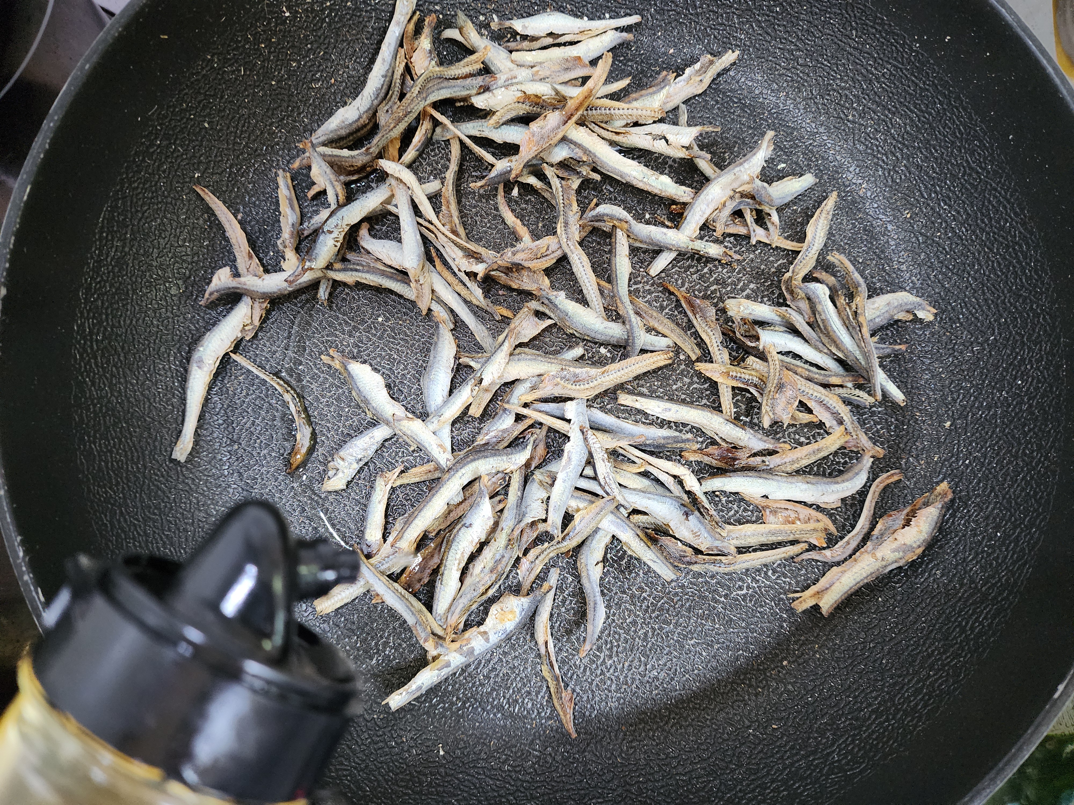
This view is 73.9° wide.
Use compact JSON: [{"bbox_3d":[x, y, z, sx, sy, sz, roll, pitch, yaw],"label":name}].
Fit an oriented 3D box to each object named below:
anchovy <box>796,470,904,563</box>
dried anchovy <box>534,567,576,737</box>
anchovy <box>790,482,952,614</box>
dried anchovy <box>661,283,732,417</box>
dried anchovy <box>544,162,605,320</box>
[{"bbox_3d":[0.090,0.034,0.201,0.040,0.005,0.009,-41,84,-5],"label":"anchovy"},{"bbox_3d":[0.004,0.069,0.197,0.009,0.006,0.045,-6,78,-1],"label":"dried anchovy"},{"bbox_3d":[0.094,0.041,0.196,0.055,0.008,0.014,-34,84,-2],"label":"anchovy"},{"bbox_3d":[0.051,-0.017,0.210,0.011,0.006,0.044,-23,83,-4],"label":"dried anchovy"},{"bbox_3d":[0.011,-0.048,0.209,0.008,0.007,0.049,-15,82,-3],"label":"dried anchovy"}]

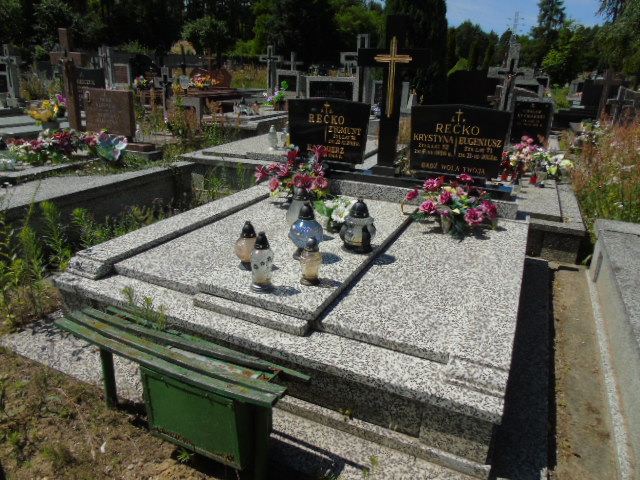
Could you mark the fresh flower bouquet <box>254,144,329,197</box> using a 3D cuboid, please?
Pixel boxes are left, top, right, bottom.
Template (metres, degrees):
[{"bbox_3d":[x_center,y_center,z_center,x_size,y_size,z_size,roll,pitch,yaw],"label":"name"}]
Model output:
[{"bbox_3d":[-0.261,-0.638,4.044,0.580,0.408,0.370,11,22,23],"label":"fresh flower bouquet"}]

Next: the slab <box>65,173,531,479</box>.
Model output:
[{"bbox_3d":[0.147,0.066,3.127,2.247,0.425,2.677,11,22,23],"label":"slab"}]

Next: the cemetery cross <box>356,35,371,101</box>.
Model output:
[{"bbox_3d":[0.707,-2.637,7.640,0.693,1.376,0.168,11,22,23],"label":"cemetery cross"}]

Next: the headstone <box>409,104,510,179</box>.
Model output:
[{"bbox_3d":[1.017,-0.741,3.446,0.700,0.520,0.090,10,22,23],"label":"headstone"}]

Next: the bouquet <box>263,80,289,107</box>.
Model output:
[{"bbox_3d":[-0.953,-3.138,9.900,0.500,0.550,0.400,11,22,23],"label":"bouquet"}]

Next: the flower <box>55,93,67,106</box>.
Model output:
[{"bbox_3d":[-4.042,-2.189,7.200,0.170,0.190,0.140,11,22,23],"label":"flower"}]

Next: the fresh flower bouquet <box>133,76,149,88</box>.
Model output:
[{"bbox_3d":[-3.527,-3.095,9.083,0.300,0.260,0.300,10,22,23],"label":"fresh flower bouquet"}]

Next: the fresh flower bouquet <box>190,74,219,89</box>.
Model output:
[{"bbox_3d":[-2.251,-3.062,8.930,0.660,0.320,0.360,10,22,23],"label":"fresh flower bouquet"}]

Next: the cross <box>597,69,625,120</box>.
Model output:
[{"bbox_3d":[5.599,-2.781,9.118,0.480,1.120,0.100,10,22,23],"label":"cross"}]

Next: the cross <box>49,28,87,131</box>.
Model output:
[{"bbox_3d":[-2.841,-1.804,5.313,0.520,1.140,0.110,10,22,23],"label":"cross"}]

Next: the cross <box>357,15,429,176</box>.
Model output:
[{"bbox_3d":[0.610,-1.203,3.948,0.608,1.288,0.147,11,22,23],"label":"cross"}]

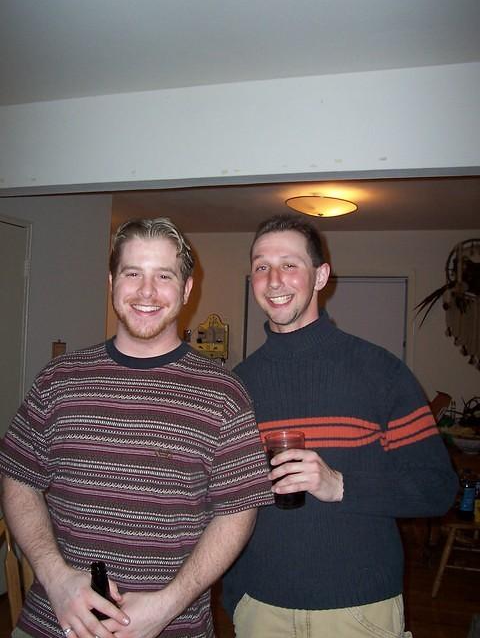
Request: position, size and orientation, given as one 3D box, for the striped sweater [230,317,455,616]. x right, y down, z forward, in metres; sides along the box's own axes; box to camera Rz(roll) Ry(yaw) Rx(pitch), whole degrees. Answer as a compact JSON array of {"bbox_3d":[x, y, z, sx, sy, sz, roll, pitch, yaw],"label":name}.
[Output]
[{"bbox_3d":[0.218,0.303,1.530,0.520,0.650,0.360,1,-2,24],"label":"striped sweater"}]

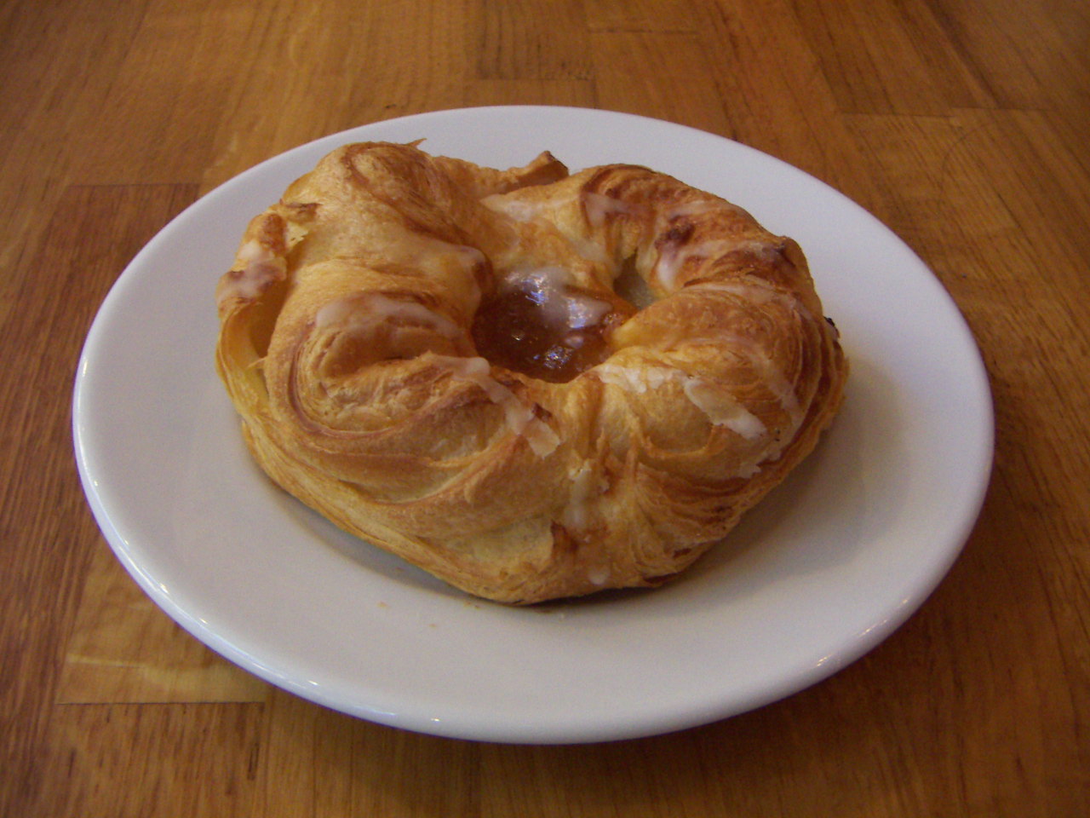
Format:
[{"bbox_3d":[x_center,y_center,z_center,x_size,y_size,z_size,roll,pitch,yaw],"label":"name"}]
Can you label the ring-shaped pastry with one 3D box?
[{"bbox_3d":[-0.003,-0.017,0.224,0.126,0.038,0.111,2,44,0],"label":"ring-shaped pastry"}]

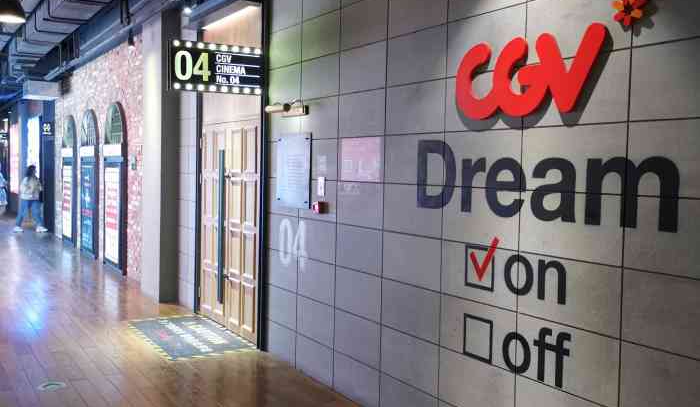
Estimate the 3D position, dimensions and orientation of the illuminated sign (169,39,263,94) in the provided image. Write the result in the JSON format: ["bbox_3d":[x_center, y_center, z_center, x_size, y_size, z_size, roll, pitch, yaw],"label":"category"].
[{"bbox_3d":[-1.086,-1.094,5.749,0.800,0.390,0.100,-1,3,-31],"label":"illuminated sign"}]

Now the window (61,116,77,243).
[{"bbox_3d":[-5.571,-0.464,13.886,0.100,2.500,1.360,-1,3,-31],"label":"window"}]

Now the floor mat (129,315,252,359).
[{"bbox_3d":[-1.499,1.227,6.543,0.750,0.010,1.530,-1,3,-31],"label":"floor mat"}]

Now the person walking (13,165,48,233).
[{"bbox_3d":[-7.314,-0.121,16.065,0.700,1.530,0.480,0,3,-16],"label":"person walking"}]

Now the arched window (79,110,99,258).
[{"bbox_3d":[-4.534,-0.359,12.179,0.100,2.500,1.360,-1,3,-31],"label":"arched window"}]

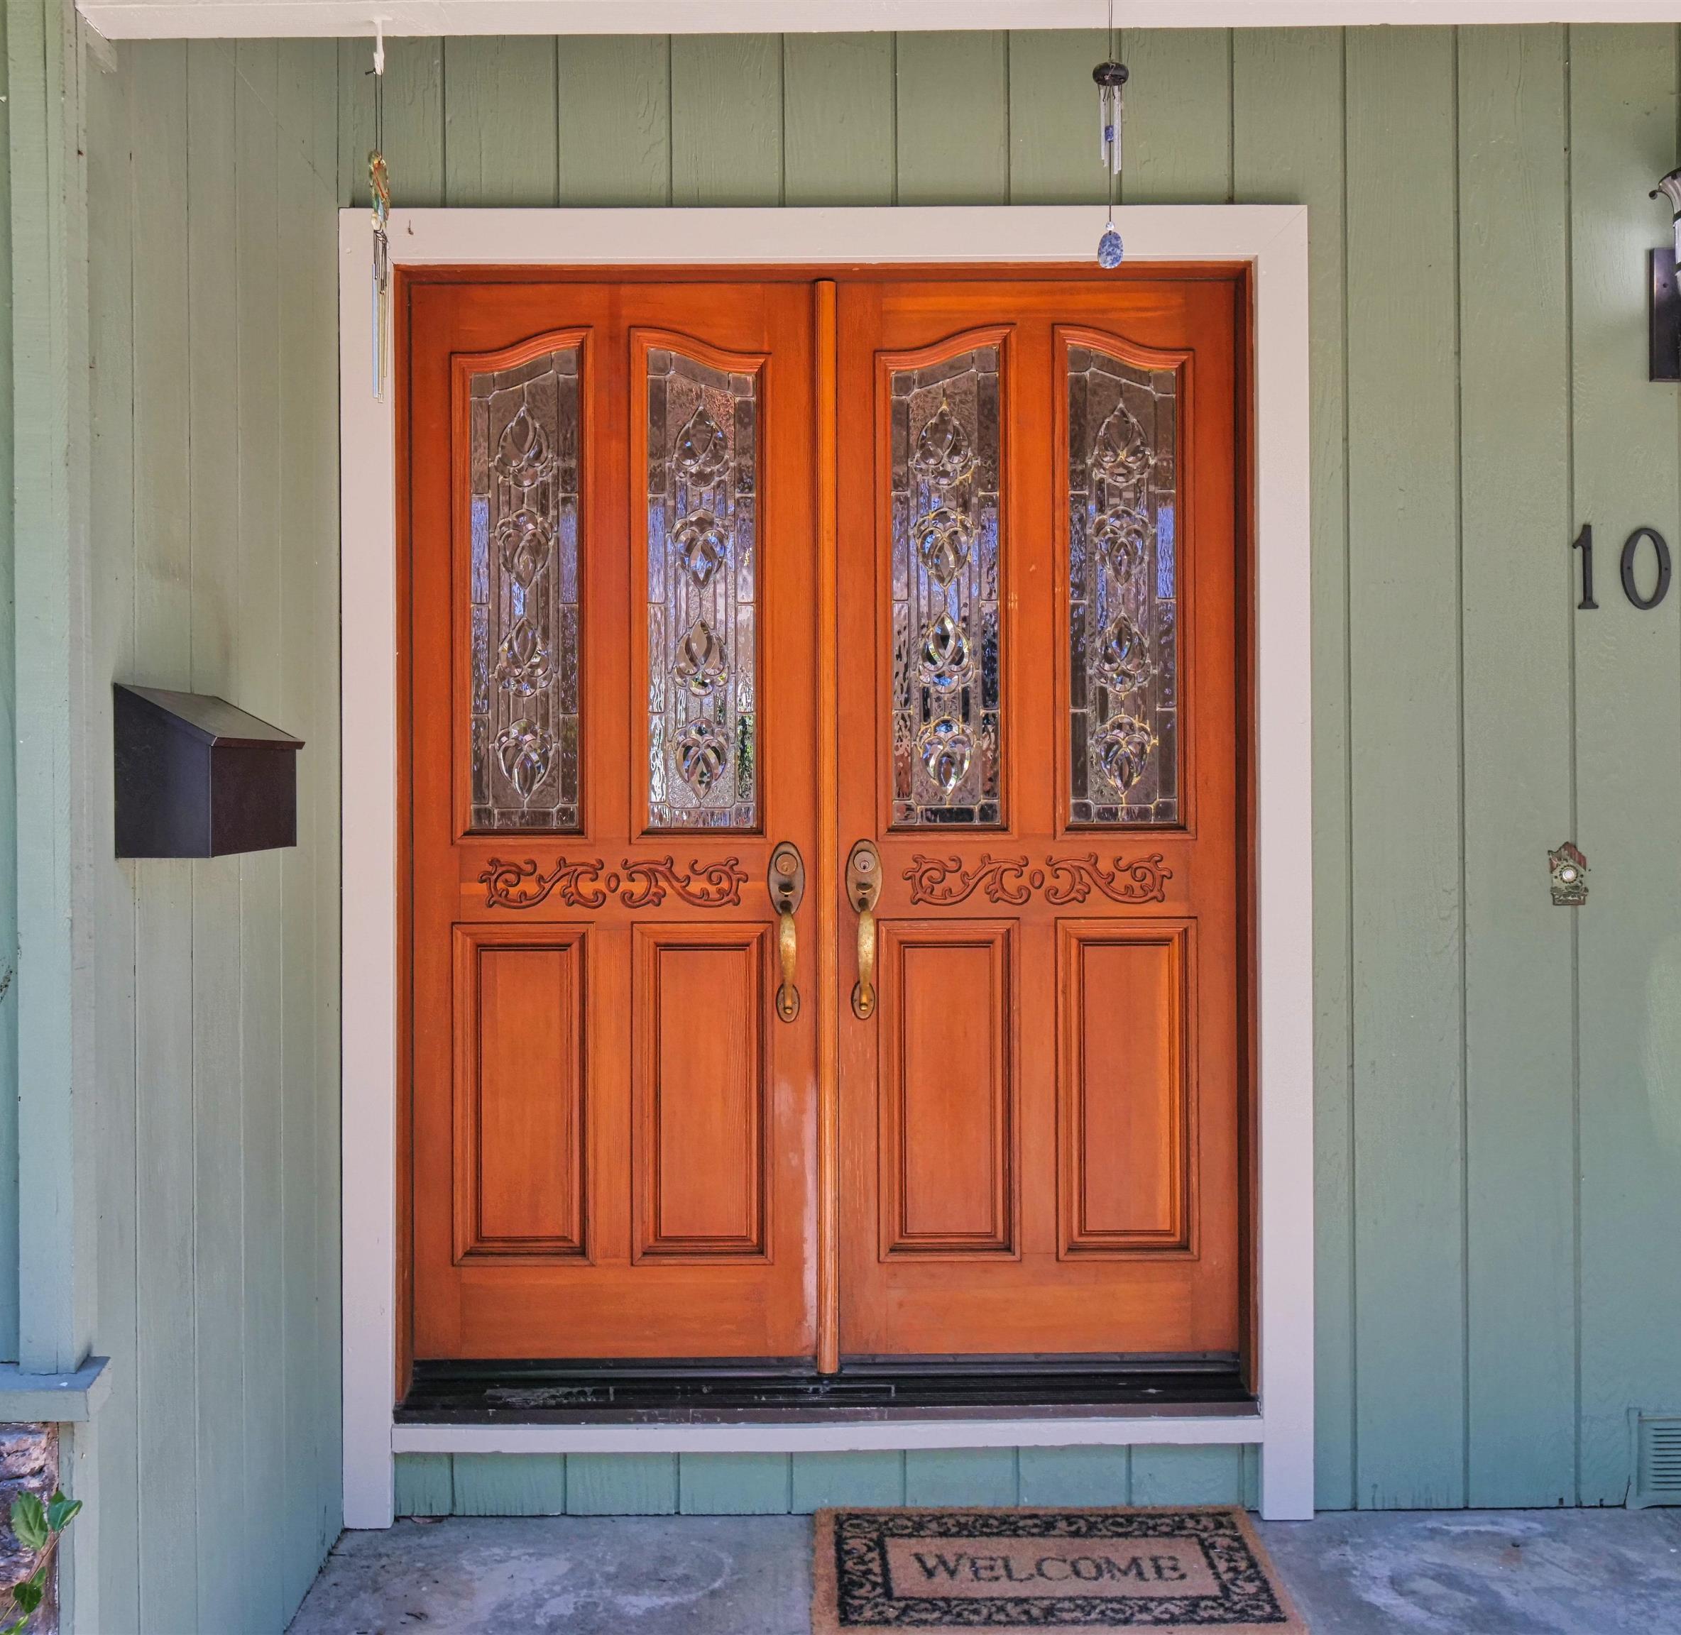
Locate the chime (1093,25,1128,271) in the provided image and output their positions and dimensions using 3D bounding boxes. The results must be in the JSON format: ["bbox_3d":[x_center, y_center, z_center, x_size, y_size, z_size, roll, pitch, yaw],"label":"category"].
[{"bbox_3d":[0.314,-0.784,2.050,0.041,0.290,0.041,0,0,-1],"label":"chime"}]

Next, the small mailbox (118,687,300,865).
[{"bbox_3d":[-0.822,-0.057,2.328,0.130,0.215,0.365,0,0,-1],"label":"small mailbox"}]

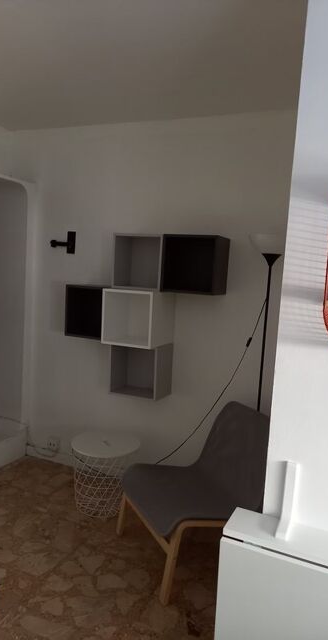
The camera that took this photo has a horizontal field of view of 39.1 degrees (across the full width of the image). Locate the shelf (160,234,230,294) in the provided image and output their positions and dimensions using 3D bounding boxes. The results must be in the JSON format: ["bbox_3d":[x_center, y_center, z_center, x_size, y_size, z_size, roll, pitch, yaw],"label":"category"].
[{"bbox_3d":[0.197,-0.344,2.884,0.350,0.350,0.250,6,6,24],"label":"shelf"}]

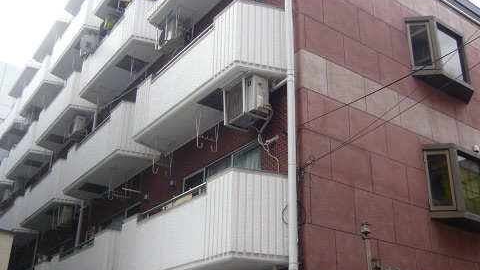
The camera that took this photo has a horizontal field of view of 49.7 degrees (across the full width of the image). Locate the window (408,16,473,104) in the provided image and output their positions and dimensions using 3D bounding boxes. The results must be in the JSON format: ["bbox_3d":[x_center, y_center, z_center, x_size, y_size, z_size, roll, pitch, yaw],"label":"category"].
[{"bbox_3d":[4.060,-1.512,10.221,1.816,1.338,0.380,18,-30,-32],"label":"window"}]

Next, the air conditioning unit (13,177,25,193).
[{"bbox_3d":[-8.776,2.008,20.340,0.280,0.560,0.760,18,-30,-31],"label":"air conditioning unit"}]

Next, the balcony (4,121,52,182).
[{"bbox_3d":[-7.901,0.637,19.745,0.874,1.307,3.952,18,-30,-31],"label":"balcony"}]

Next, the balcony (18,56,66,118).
[{"bbox_3d":[-8.718,-1.985,23.102,0.958,1.287,4.152,18,-30,-31],"label":"balcony"}]

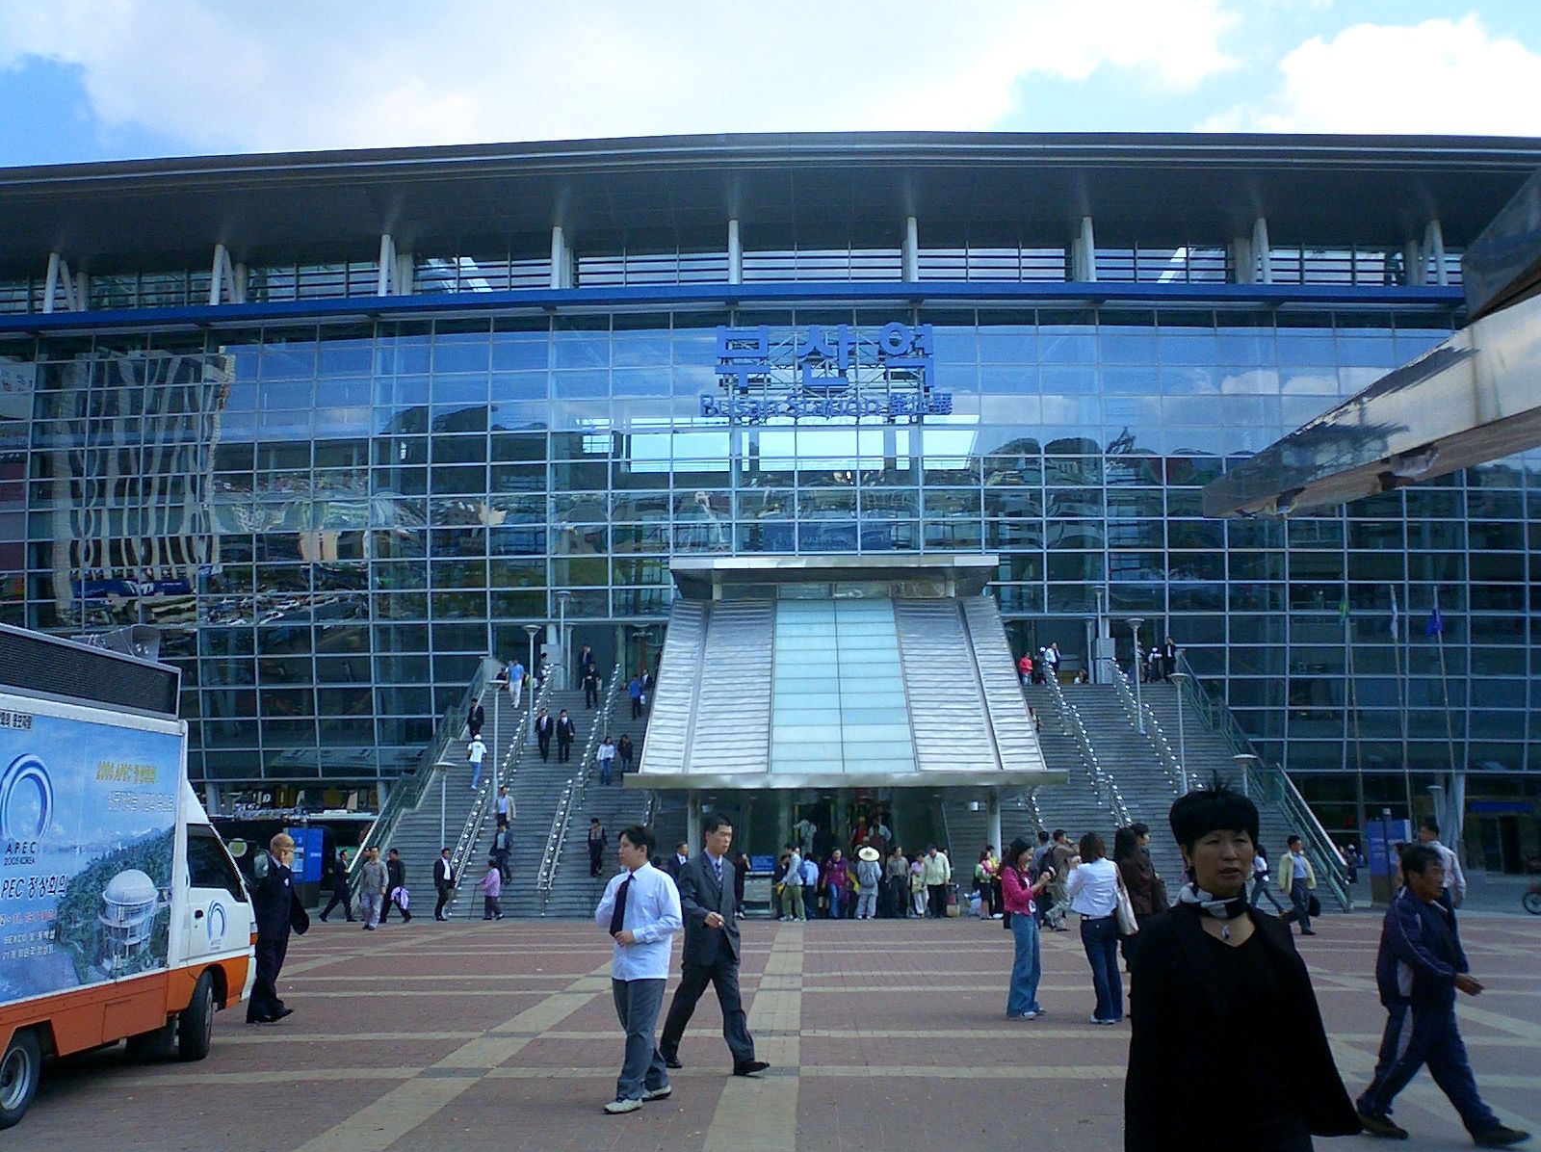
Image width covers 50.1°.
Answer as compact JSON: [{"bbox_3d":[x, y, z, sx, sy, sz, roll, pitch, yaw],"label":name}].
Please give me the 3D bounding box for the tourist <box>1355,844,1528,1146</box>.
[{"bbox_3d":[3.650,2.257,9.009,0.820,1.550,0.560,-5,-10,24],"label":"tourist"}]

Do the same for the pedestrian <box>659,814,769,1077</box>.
[{"bbox_3d":[-0.389,2.541,11.335,0.720,1.760,0.520,-8,-12,38],"label":"pedestrian"}]

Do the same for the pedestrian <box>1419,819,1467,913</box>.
[{"bbox_3d":[6.793,3.369,16.853,0.550,1.780,0.580,-9,-13,41],"label":"pedestrian"}]

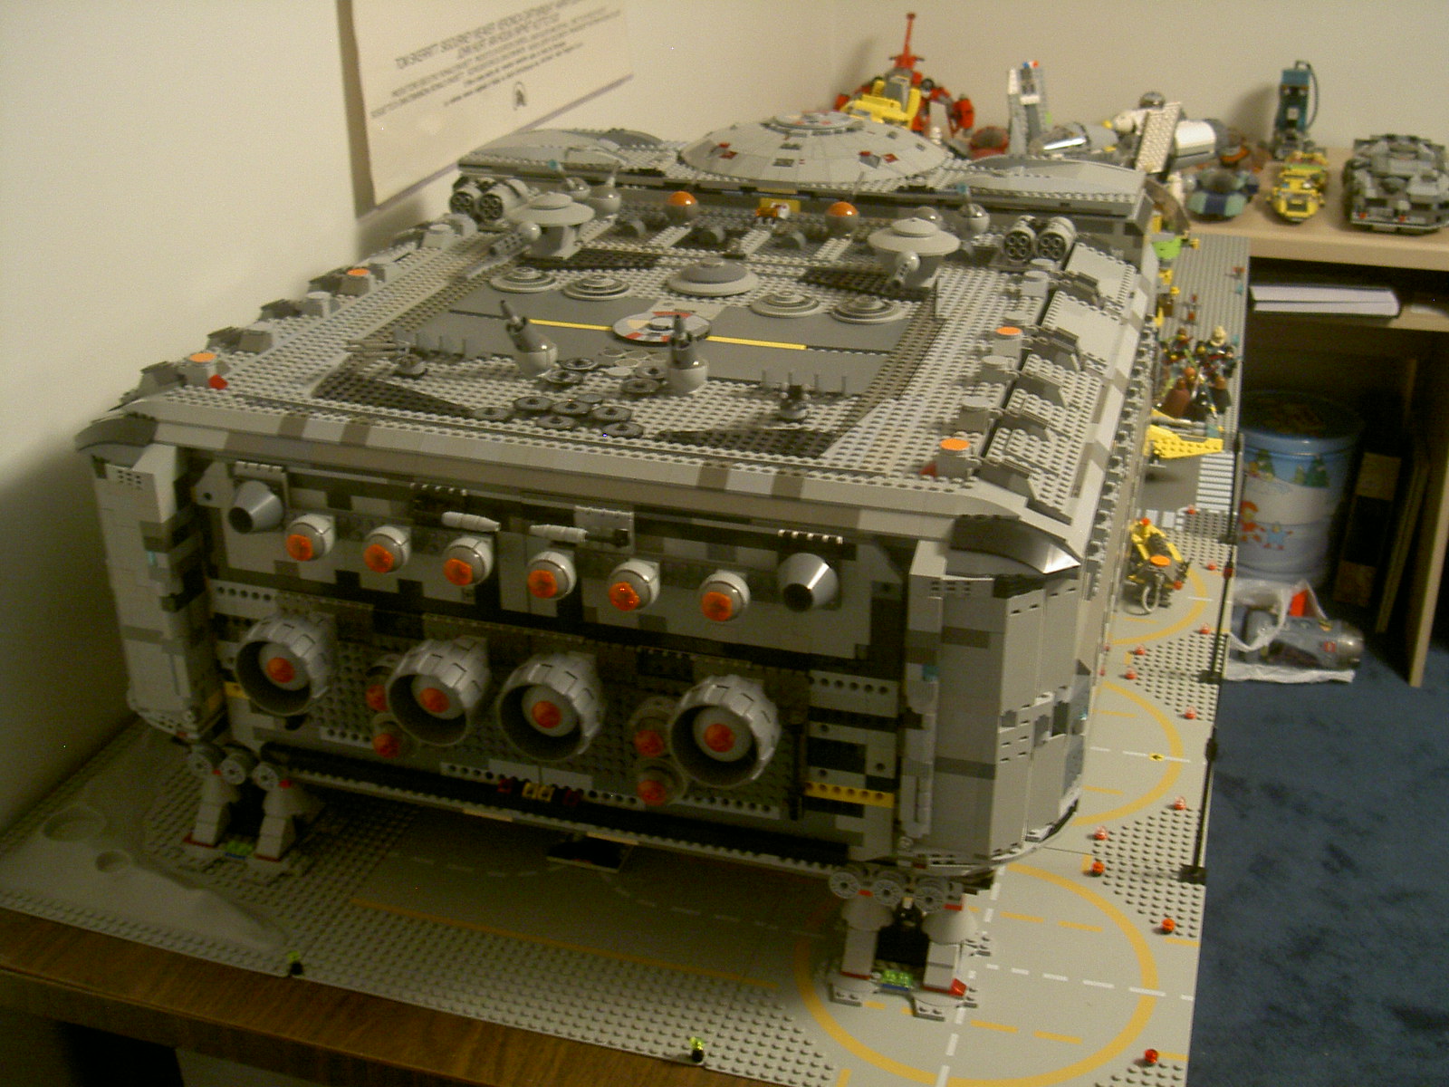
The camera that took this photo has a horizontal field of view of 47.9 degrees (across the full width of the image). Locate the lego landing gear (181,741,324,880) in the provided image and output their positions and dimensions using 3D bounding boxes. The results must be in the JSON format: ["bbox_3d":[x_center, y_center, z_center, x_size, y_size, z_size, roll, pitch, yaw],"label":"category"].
[{"bbox_3d":[-0.311,0.165,1.072,0.094,0.075,0.084,7,27,16],"label":"lego landing gear"}]

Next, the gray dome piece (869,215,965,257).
[{"bbox_3d":[0.132,-0.218,1.141,0.065,0.021,0.065,7,27,16],"label":"gray dome piece"}]

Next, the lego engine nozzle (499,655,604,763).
[{"bbox_3d":[-0.090,0.085,0.885,0.050,0.050,0.049,8,27,15],"label":"lego engine nozzle"}]

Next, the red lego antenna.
[{"bbox_3d":[0.310,-0.853,2.780,0.052,0.100,0.040,7,27,16],"label":"red lego antenna"}]

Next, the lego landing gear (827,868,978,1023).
[{"bbox_3d":[0.107,0.217,0.953,0.094,0.075,0.084,7,27,16],"label":"lego landing gear"}]

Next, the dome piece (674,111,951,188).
[{"bbox_3d":[0.078,-0.349,1.402,0.229,0.033,0.229,-1,26,0],"label":"dome piece"}]

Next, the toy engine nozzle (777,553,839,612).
[{"bbox_3d":[0.040,0.024,0.830,0.032,0.032,0.019,8,27,15],"label":"toy engine nozzle"}]

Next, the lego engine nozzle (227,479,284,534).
[{"bbox_3d":[-0.266,-0.017,0.914,0.032,0.032,0.019,8,27,15],"label":"lego engine nozzle"}]

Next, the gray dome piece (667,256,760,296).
[{"bbox_3d":[-0.008,-0.188,1.131,0.064,0.016,0.064,0,26,0],"label":"gray dome piece"}]

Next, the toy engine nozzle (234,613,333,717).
[{"bbox_3d":[-0.244,0.064,0.927,0.050,0.050,0.049,8,27,15],"label":"toy engine nozzle"}]

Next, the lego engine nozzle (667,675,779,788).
[{"bbox_3d":[0.001,0.095,0.859,0.050,0.050,0.049,8,27,15],"label":"lego engine nozzle"}]

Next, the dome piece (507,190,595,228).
[{"bbox_3d":[-0.129,-0.250,1.216,0.065,0.021,0.065,-1,26,0],"label":"dome piece"}]

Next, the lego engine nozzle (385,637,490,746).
[{"bbox_3d":[-0.153,0.078,0.903,0.050,0.050,0.049,8,27,15],"label":"lego engine nozzle"}]

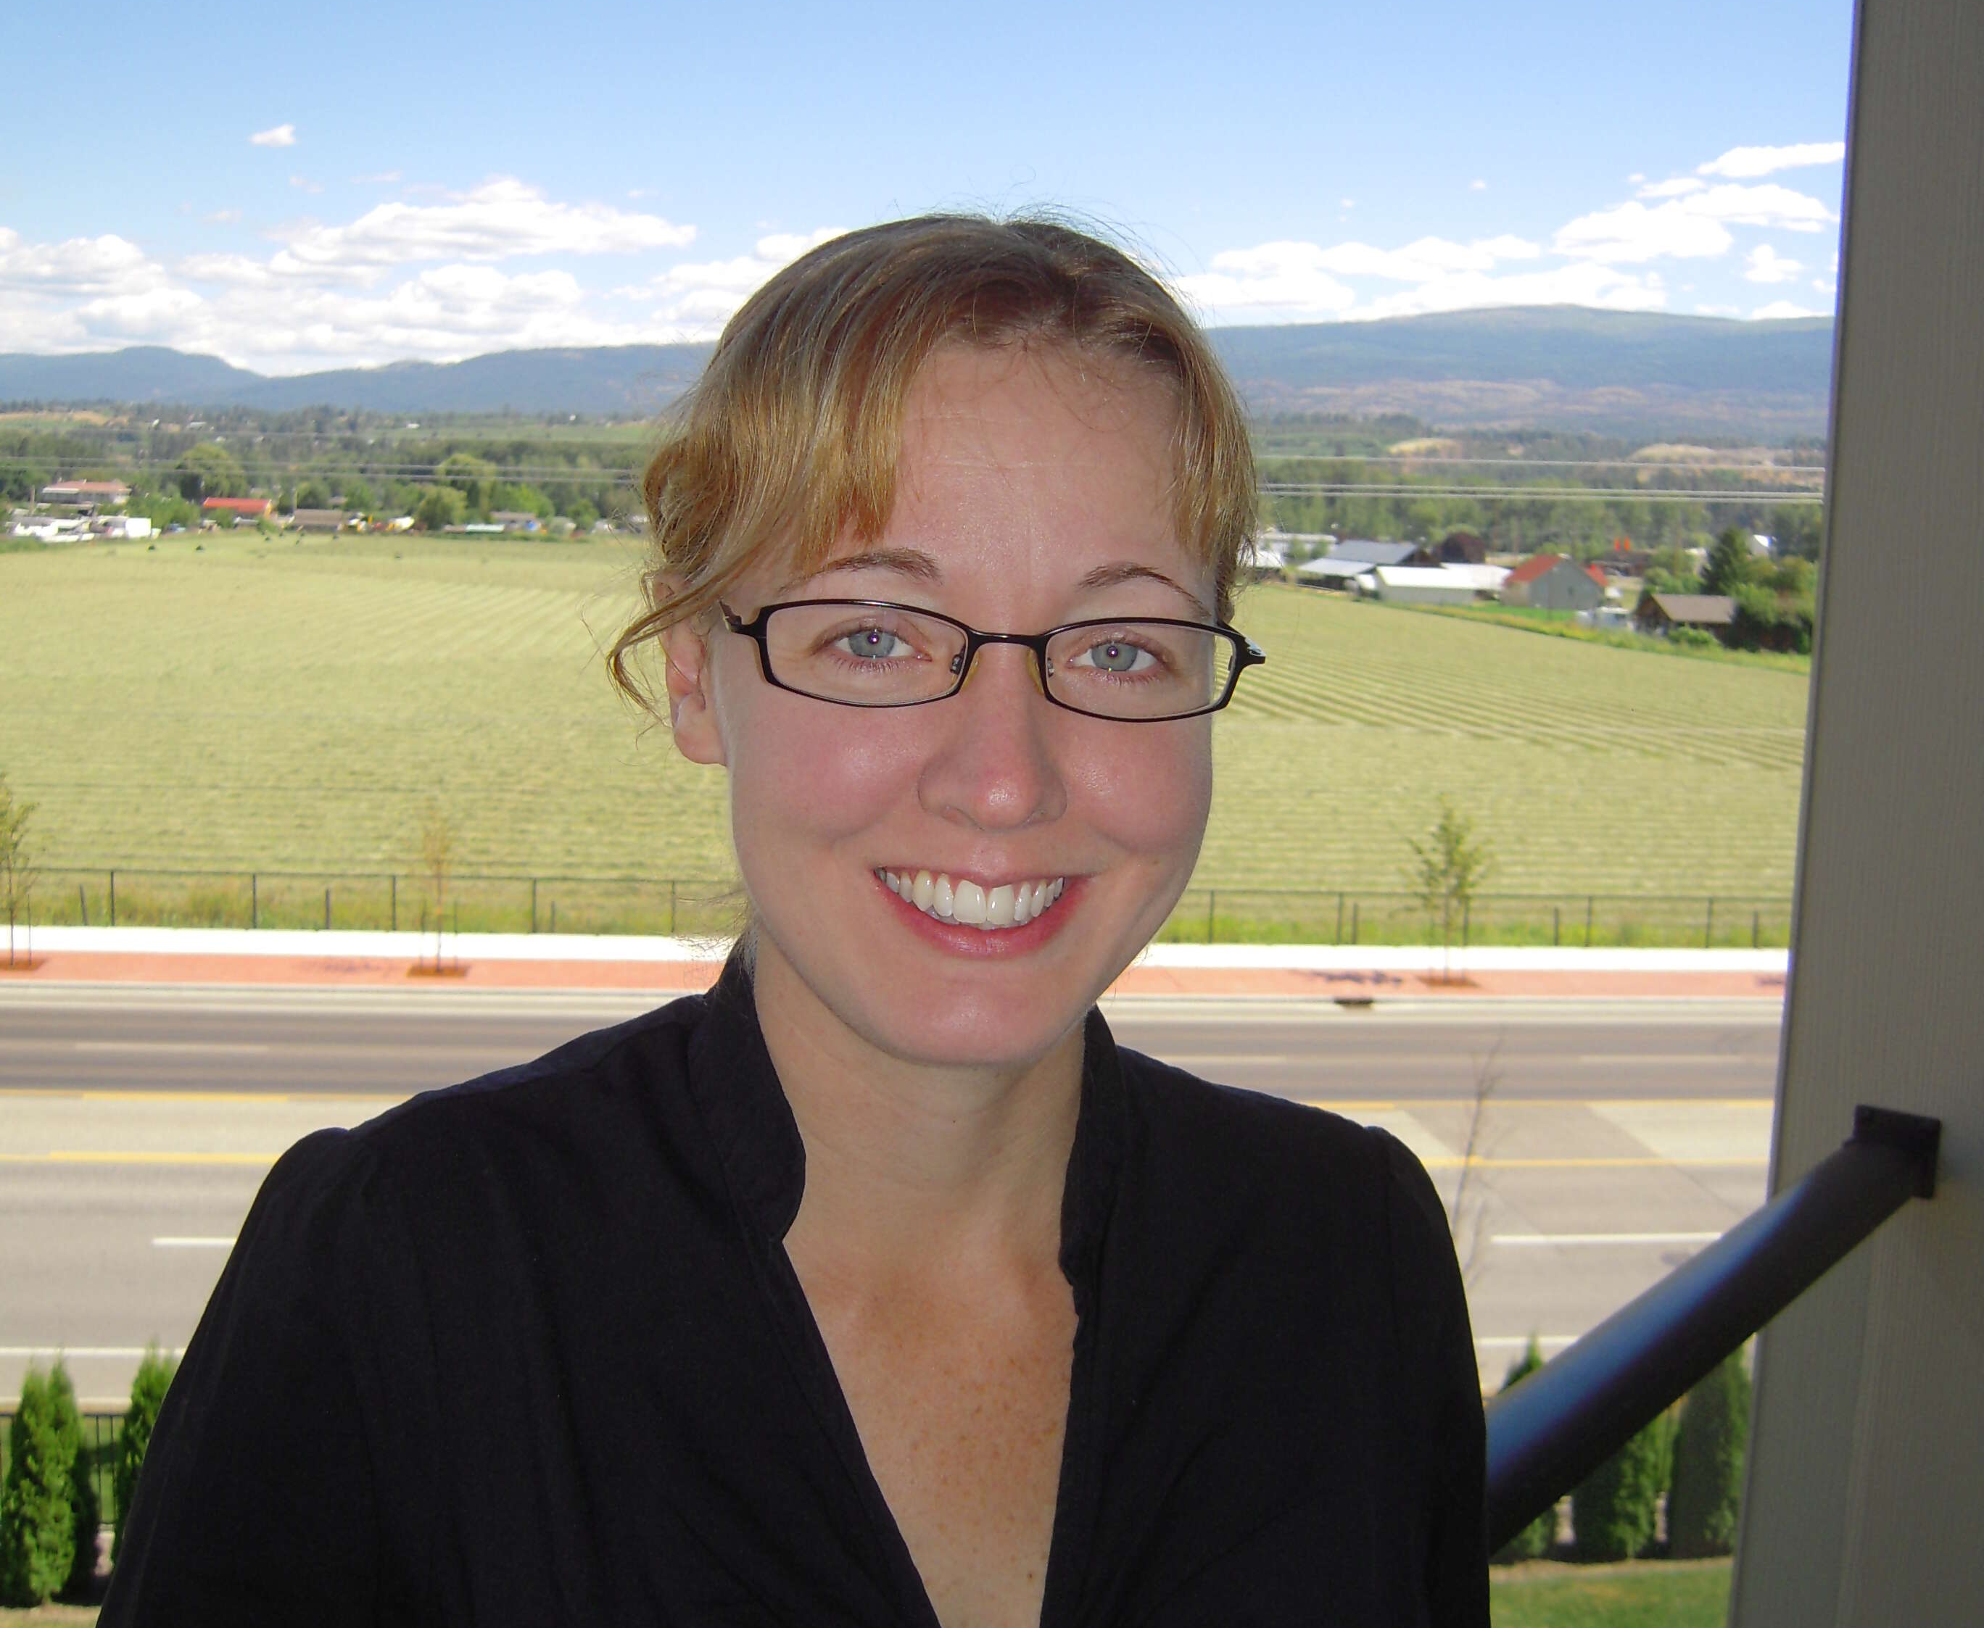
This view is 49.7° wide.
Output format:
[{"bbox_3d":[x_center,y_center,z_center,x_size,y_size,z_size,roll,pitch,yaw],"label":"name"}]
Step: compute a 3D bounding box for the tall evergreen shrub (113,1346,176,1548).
[{"bbox_3d":[-7.594,5.895,19.233,0.780,2.350,0.780,0,9,-7],"label":"tall evergreen shrub"}]

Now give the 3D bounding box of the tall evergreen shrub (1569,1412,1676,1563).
[{"bbox_3d":[6.100,6.145,20.434,0.900,2.110,0.900,0,9,-7],"label":"tall evergreen shrub"}]

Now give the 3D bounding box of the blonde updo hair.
[{"bbox_3d":[-0.015,-0.088,0.630,0.185,0.185,0.215,2,9,-5],"label":"blonde updo hair"}]

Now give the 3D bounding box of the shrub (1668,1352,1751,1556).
[{"bbox_3d":[6.975,6.133,20.552,0.850,2.140,0.850,0,9,-7],"label":"shrub"}]

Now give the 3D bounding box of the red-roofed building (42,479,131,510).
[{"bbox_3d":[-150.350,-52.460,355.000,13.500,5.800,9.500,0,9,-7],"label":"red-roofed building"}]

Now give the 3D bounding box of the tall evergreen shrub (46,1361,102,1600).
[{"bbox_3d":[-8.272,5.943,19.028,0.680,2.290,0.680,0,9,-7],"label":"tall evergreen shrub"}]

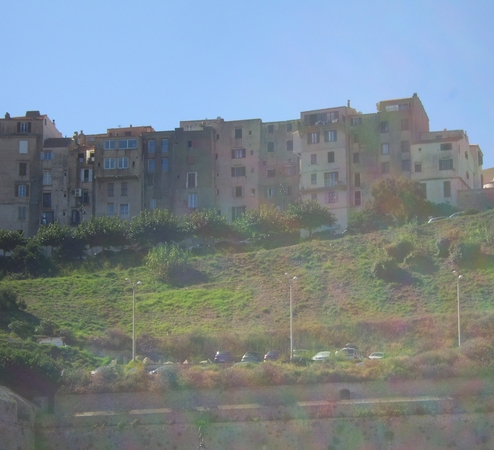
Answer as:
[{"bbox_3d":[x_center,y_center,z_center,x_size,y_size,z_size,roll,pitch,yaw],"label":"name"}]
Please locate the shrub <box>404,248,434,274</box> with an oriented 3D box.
[{"bbox_3d":[22.796,4.852,235.000,4.000,3.200,3.700,0,-9,0],"label":"shrub"}]

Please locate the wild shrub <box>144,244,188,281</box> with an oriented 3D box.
[{"bbox_3d":[-10.675,4.810,233.000,5.600,4.800,5.000,0,-9,0],"label":"wild shrub"}]

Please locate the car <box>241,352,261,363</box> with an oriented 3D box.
[{"bbox_3d":[0.448,14.928,198.000,1.750,1.470,4.100,0,-9,0],"label":"car"}]

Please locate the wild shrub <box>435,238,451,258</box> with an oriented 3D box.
[{"bbox_3d":[26.785,3.067,241.000,2.200,2.900,2.100,0,-7,0],"label":"wild shrub"}]

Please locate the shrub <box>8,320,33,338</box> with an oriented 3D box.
[{"bbox_3d":[-28.056,13.006,219.000,3.100,2.400,2.800,0,-7,0],"label":"shrub"}]

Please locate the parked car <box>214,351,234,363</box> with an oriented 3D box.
[{"bbox_3d":[-2.715,14.966,200.000,1.780,1.500,4.200,0,-9,0],"label":"parked car"}]

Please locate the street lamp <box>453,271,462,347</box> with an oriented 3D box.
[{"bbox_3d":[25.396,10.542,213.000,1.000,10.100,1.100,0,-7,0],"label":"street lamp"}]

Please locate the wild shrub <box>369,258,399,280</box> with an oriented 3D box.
[{"bbox_3d":[18.354,5.940,236.000,4.000,2.900,3.600,0,-7,0],"label":"wild shrub"}]

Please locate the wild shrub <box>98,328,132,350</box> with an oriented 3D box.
[{"bbox_3d":[-15.513,13.406,207.000,3.900,2.600,3.300,0,-9,0],"label":"wild shrub"}]

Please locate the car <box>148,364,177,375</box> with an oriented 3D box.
[{"bbox_3d":[-8.812,15.798,190.000,4.100,1.450,1.750,0,-9,0],"label":"car"}]

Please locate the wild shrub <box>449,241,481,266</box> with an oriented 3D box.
[{"bbox_3d":[29.661,3.869,240.000,4.200,3.400,3.800,0,-7,0],"label":"wild shrub"}]

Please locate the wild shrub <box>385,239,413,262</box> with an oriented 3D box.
[{"bbox_3d":[20.615,3.447,239.000,3.800,3.100,3.600,0,-9,0],"label":"wild shrub"}]

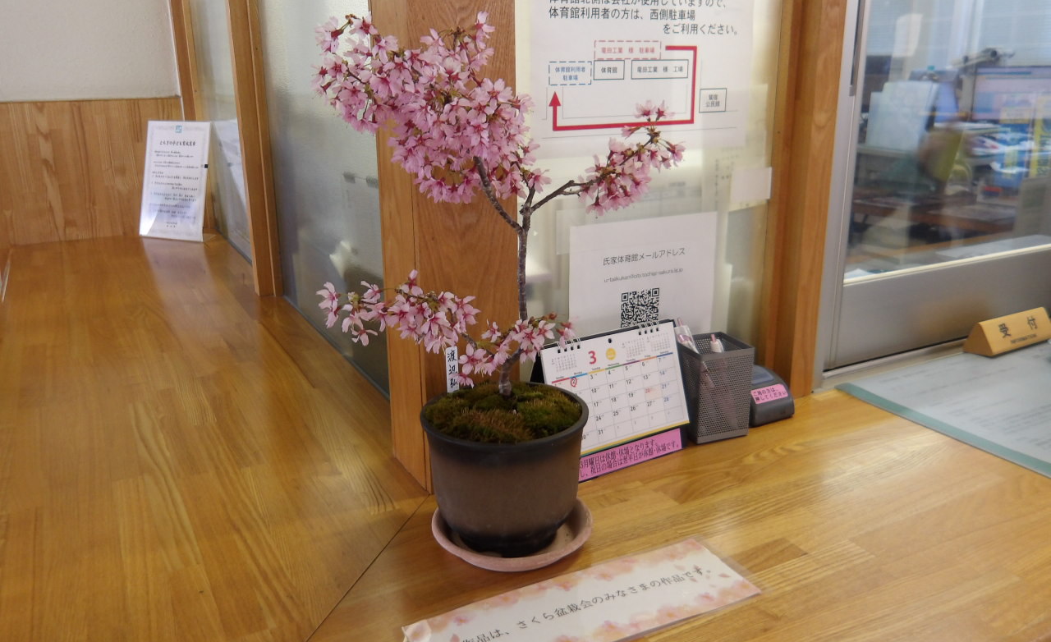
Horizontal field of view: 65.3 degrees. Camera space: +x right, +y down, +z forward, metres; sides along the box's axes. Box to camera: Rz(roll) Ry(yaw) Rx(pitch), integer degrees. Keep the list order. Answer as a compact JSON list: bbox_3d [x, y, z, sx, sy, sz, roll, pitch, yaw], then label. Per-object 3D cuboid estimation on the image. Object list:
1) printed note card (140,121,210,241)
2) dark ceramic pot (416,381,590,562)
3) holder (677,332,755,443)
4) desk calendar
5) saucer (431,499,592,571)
[{"bbox_3d":[-0.926,-0.375,2.183,0.221,0.300,0.095,6,17,23],"label":"printed note card"},{"bbox_3d":[-0.016,0.132,0.709,0.144,0.116,0.144,-1,16,0],"label":"dark ceramic pot"},{"bbox_3d":[0.212,0.075,0.941,0.068,0.105,0.068,-6,17,-19],"label":"holder"},{"bbox_3d":[0.090,0.075,0.884,0.177,0.138,0.088,-11,19,-32],"label":"desk calendar"},{"bbox_3d":[-0.011,0.182,0.729,0.143,0.020,0.143,-1,16,0],"label":"saucer"}]

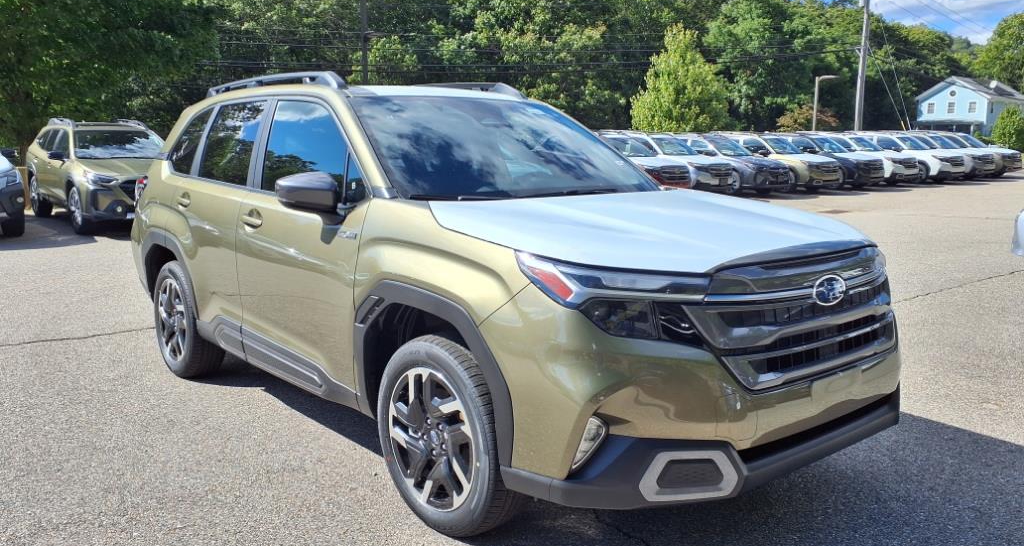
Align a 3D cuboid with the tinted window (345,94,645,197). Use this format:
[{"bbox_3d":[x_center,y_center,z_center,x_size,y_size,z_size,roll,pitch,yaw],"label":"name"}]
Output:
[{"bbox_3d":[-0.047,-0.607,3.682,1.470,0.150,0.820,-7,43,-40],"label":"tinted window"}]

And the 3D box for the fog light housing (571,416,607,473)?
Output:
[{"bbox_3d":[0.229,0.495,2.301,0.125,0.165,0.110,-7,11,-40],"label":"fog light housing"}]

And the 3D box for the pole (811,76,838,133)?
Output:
[{"bbox_3d":[16.083,-7.745,41.390,1.300,4.850,0.300,6,11,30],"label":"pole"}]

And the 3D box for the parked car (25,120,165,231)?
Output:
[{"bbox_3d":[-6.570,-1.700,13.050,1.880,1.690,4.870,-7,11,-41],"label":"parked car"}]

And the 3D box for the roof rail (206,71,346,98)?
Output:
[{"bbox_3d":[-1.305,-0.980,4.261,0.090,0.130,1.700,-7,11,-40],"label":"roof rail"}]

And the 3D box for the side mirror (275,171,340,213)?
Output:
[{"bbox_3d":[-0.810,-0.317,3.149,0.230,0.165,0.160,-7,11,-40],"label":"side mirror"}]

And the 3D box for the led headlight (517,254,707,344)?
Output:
[{"bbox_3d":[0.278,0.073,2.323,0.360,0.260,0.540,-7,11,-40],"label":"led headlight"}]

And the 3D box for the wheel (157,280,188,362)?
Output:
[{"bbox_3d":[-1.968,0.276,4.812,0.200,0.500,0.500,-7,11,-40],"label":"wheel"}]

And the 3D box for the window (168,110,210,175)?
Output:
[{"bbox_3d":[-1.871,-0.764,4.640,0.060,0.370,0.440,15,-4,-41],"label":"window"}]

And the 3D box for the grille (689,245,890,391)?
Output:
[{"bbox_3d":[0.961,0.119,2.603,1.170,0.390,0.190,-7,11,-40],"label":"grille"}]

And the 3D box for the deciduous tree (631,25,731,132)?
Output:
[{"bbox_3d":[7.160,-7.432,34.513,4.300,6.380,4.300,0,9,0],"label":"deciduous tree"}]

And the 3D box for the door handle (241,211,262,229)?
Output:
[{"bbox_3d":[-1.232,-0.252,3.763,0.055,0.085,0.230,-7,11,-40],"label":"door handle"}]

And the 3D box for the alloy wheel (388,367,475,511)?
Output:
[{"bbox_3d":[-0.223,0.564,2.812,0.190,0.495,0.495,-7,11,-40],"label":"alloy wheel"}]

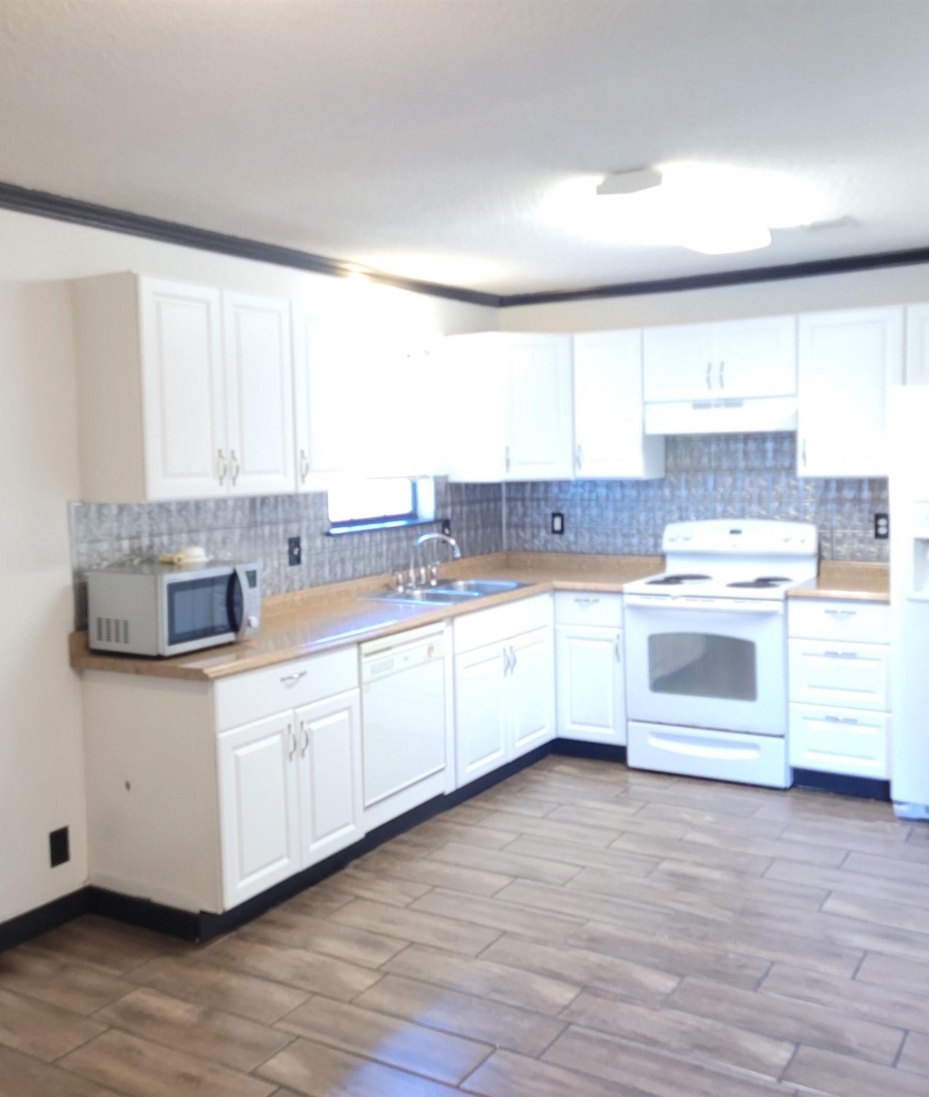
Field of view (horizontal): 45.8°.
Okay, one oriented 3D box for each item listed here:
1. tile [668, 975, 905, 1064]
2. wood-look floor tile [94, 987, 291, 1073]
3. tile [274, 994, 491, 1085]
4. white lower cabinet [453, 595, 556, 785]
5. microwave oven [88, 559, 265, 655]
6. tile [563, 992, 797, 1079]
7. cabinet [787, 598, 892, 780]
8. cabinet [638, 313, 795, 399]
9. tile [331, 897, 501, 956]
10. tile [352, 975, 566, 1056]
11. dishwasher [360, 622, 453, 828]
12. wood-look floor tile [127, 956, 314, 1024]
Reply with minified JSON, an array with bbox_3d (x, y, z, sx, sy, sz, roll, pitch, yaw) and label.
[{"bbox_3d":[0.861,1.272,2.978,0.600,0.010,0.200,1,6,31],"label":"tile"},{"bbox_3d":[-0.751,1.326,3.036,0.607,0.010,0.203,1,5,31],"label":"wood-look floor tile"},{"bbox_3d":[-0.222,1.315,2.946,0.605,0.010,0.198,2,6,32],"label":"tile"},{"bbox_3d":[-0.042,0.617,5.230,0.602,0.780,0.922,2,6,32],"label":"white lower cabinet"},{"bbox_3d":[-0.992,0.198,3.831,0.380,0.277,0.465,2,6,32],"label":"microwave oven"},{"bbox_3d":[0.560,1.293,2.936,0.605,0.010,0.198,2,6,32],"label":"tile"},{"bbox_3d":[1.792,0.588,5.072,0.437,0.762,0.613,1,5,31],"label":"cabinet"},{"bbox_3d":[1.280,-0.897,5.322,0.750,0.357,0.320,1,6,31],"label":"cabinet"},{"bbox_3d":[-0.171,1.246,3.607,0.600,0.010,0.200,1,6,31],"label":"tile"},{"bbox_3d":[-0.019,1.290,3.037,0.600,0.010,0.200,1,6,31],"label":"tile"},{"bbox_3d":[-0.496,0.712,4.664,0.604,0.754,0.614,2,6,32],"label":"dishwasher"},{"bbox_3d":[-0.738,1.306,3.266,0.605,0.010,0.202,1,5,31],"label":"wood-look floor tile"}]

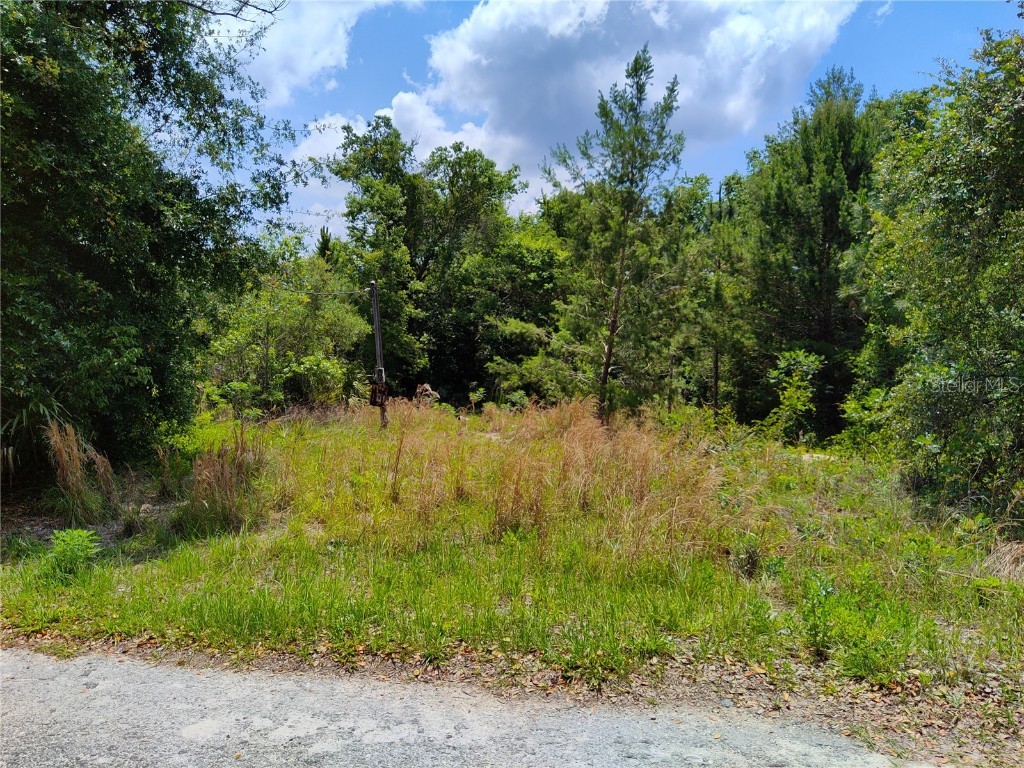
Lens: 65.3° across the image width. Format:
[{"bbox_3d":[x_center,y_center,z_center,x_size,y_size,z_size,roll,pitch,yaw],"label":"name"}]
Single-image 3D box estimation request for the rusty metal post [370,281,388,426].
[{"bbox_3d":[-3.310,-0.707,19.800,0.400,3.700,0.300,-3,1,0],"label":"rusty metal post"}]

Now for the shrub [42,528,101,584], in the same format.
[{"bbox_3d":[-3.475,1.361,6.300,0.430,0.420,0.430,0,1,0],"label":"shrub"}]

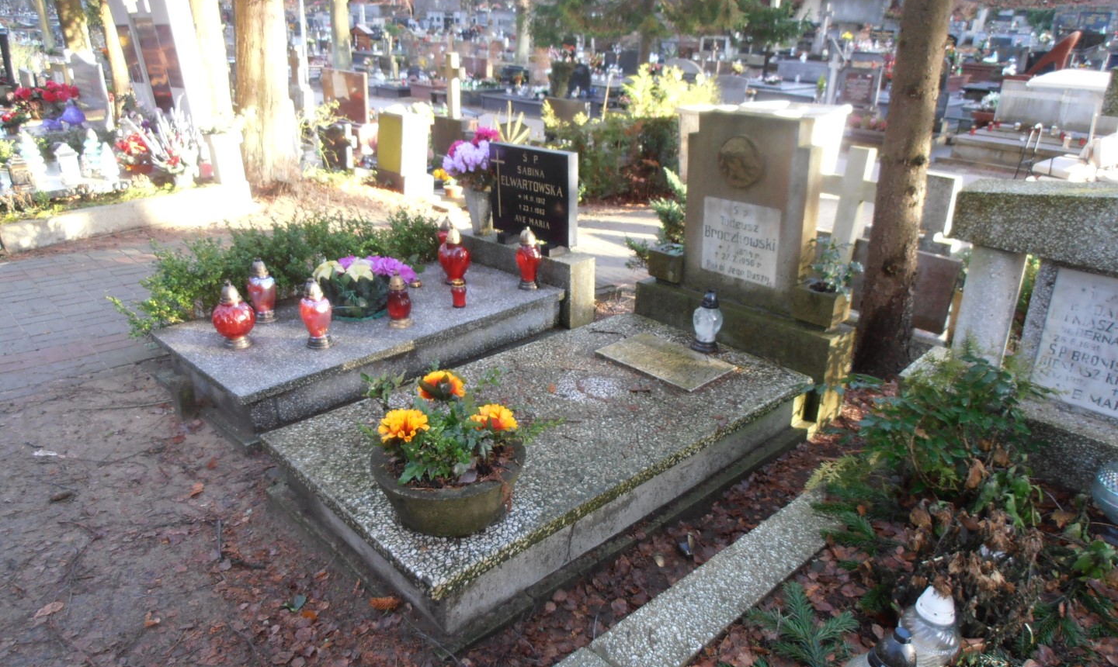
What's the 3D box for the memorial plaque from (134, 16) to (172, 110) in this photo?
[{"bbox_3d":[-4.087,-2.712,7.801,0.443,0.907,0.048,17,27,36],"label":"memorial plaque"}]

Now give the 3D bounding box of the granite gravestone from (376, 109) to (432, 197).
[{"bbox_3d":[-1.532,-1.788,7.595,0.394,0.739,0.384,16,26,34],"label":"granite gravestone"}]

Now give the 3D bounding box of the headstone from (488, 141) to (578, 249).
[{"bbox_3d":[-0.143,-0.748,4.200,0.602,0.503,0.068,20,29,40],"label":"headstone"}]

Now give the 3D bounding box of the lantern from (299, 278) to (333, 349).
[{"bbox_3d":[-1.020,-0.089,3.236,0.141,0.290,0.141,20,29,40],"label":"lantern"}]

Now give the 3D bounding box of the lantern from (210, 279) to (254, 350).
[{"bbox_3d":[-1.361,-0.084,3.232,0.168,0.276,0.168,-18,28,-41],"label":"lantern"}]

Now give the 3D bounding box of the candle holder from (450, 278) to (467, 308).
[{"bbox_3d":[-0.478,-0.193,3.686,0.070,0.135,0.070,1,21,0],"label":"candle holder"}]

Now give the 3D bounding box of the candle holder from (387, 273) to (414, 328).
[{"bbox_3d":[-0.726,-0.156,3.526,0.115,0.236,0.115,1,21,0],"label":"candle holder"}]

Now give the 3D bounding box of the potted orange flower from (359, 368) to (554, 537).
[{"bbox_3d":[-0.313,0.343,2.213,0.461,0.326,0.490,0,22,0],"label":"potted orange flower"}]

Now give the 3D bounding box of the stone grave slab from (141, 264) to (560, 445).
[{"bbox_3d":[-0.879,-0.017,3.708,0.868,0.192,1.695,20,29,40],"label":"stone grave slab"}]

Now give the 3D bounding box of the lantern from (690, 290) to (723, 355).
[{"bbox_3d":[0.639,-0.059,3.323,0.125,0.259,0.125,1,21,0],"label":"lantern"}]

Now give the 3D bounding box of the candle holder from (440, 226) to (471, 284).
[{"bbox_3d":[-0.540,-0.413,4.026,0.166,0.284,0.166,-18,28,-41],"label":"candle holder"}]

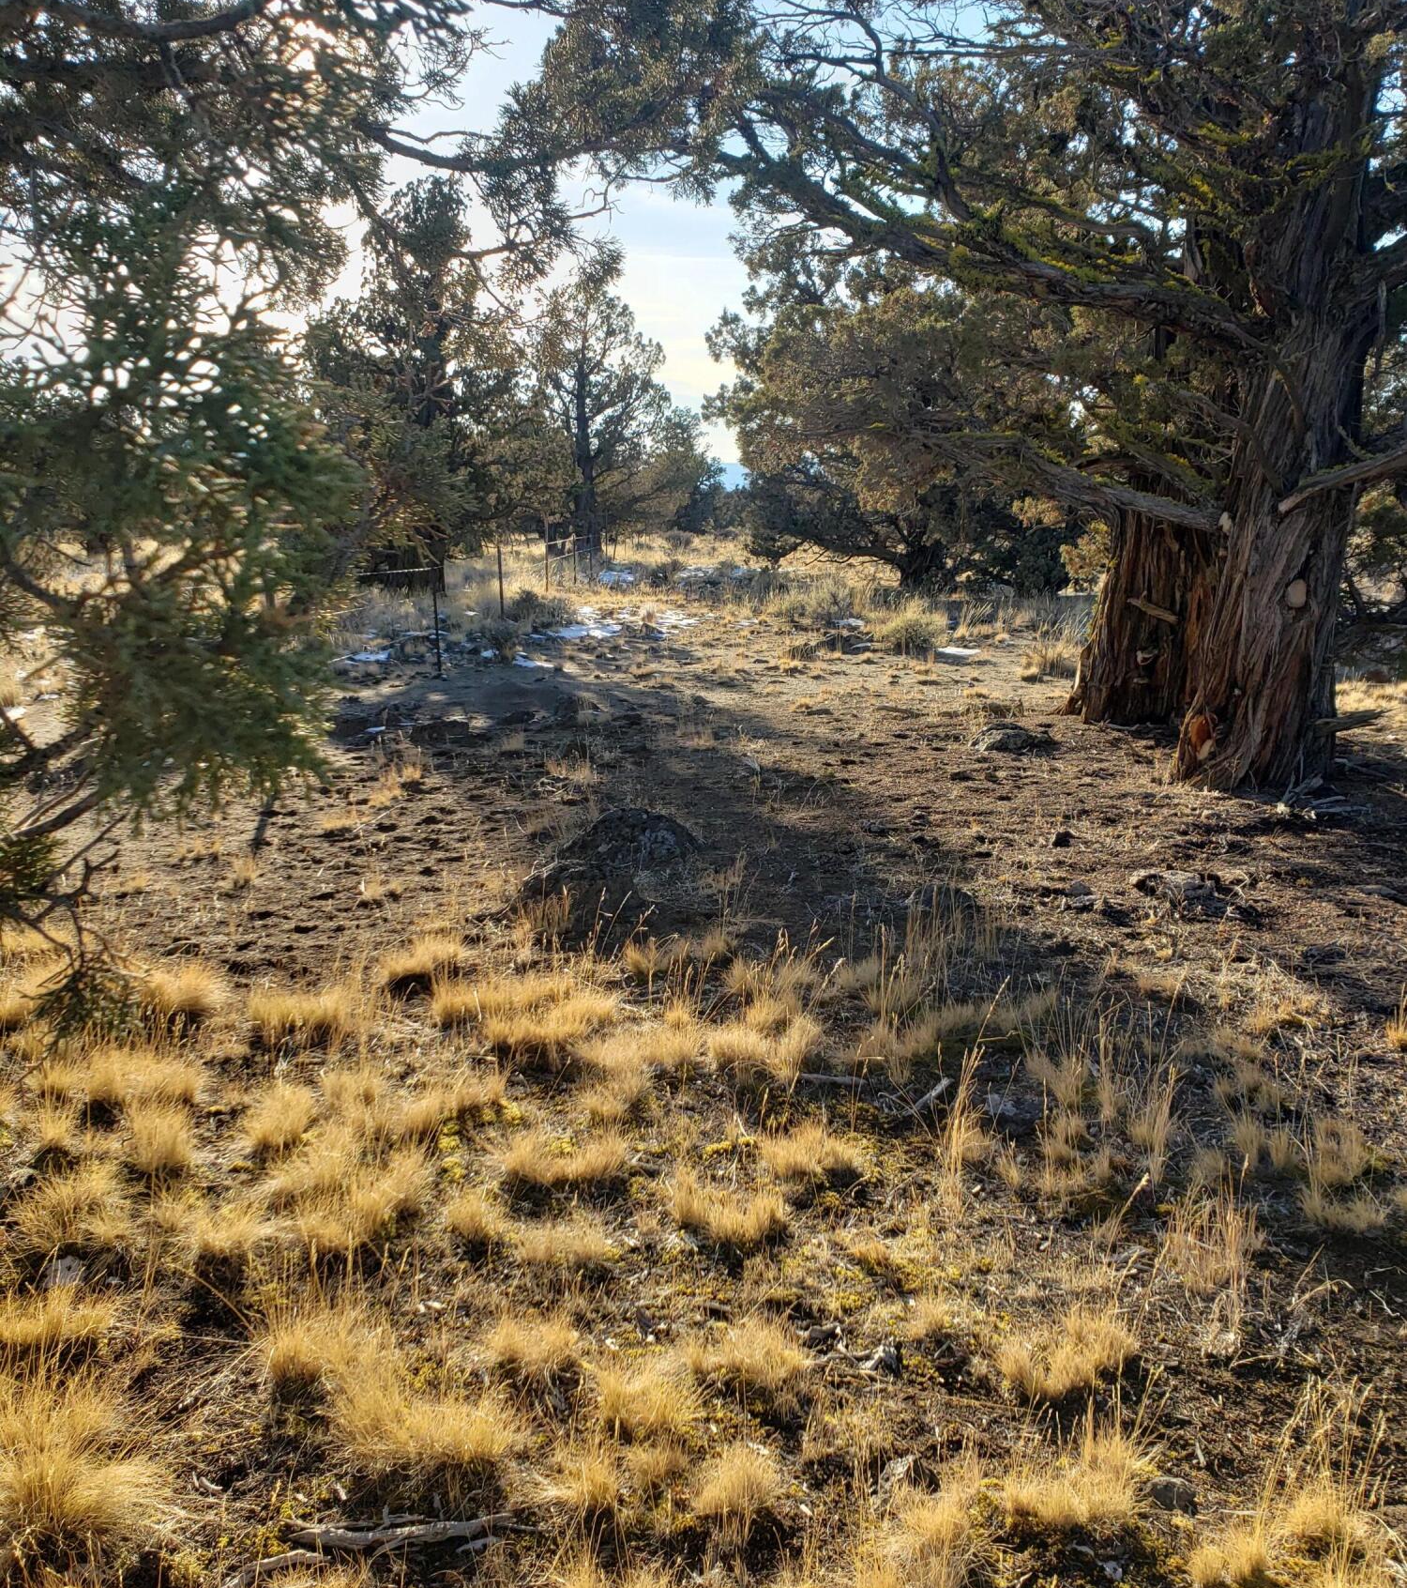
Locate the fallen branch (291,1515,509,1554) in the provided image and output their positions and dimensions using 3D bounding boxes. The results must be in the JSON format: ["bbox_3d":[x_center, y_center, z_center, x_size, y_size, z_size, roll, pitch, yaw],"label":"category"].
[{"bbox_3d":[-0.464,1.133,2.164,0.333,0.042,0.052,-1,12,-5],"label":"fallen branch"}]

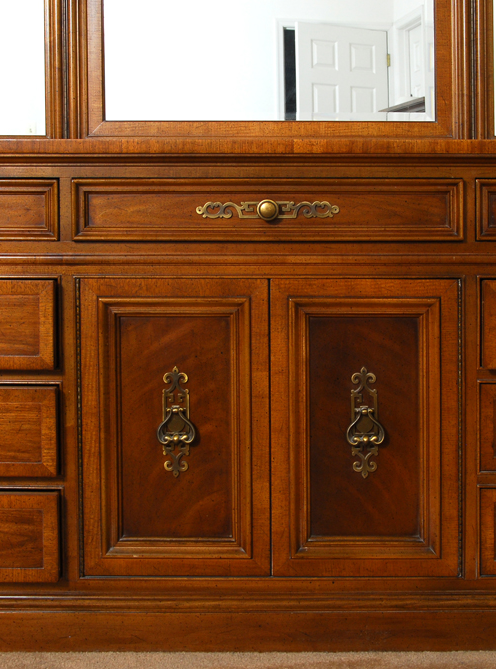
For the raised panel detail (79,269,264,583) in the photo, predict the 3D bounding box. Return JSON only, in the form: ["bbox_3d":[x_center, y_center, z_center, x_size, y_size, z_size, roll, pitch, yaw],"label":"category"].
[{"bbox_3d":[-0.115,0.144,1.547,0.297,0.460,0.028,0,2,0],"label":"raised panel detail"}]

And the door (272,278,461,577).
[{"bbox_3d":[0.182,0.145,1.548,0.293,0.460,0.028,0,2,0],"label":"door"}]

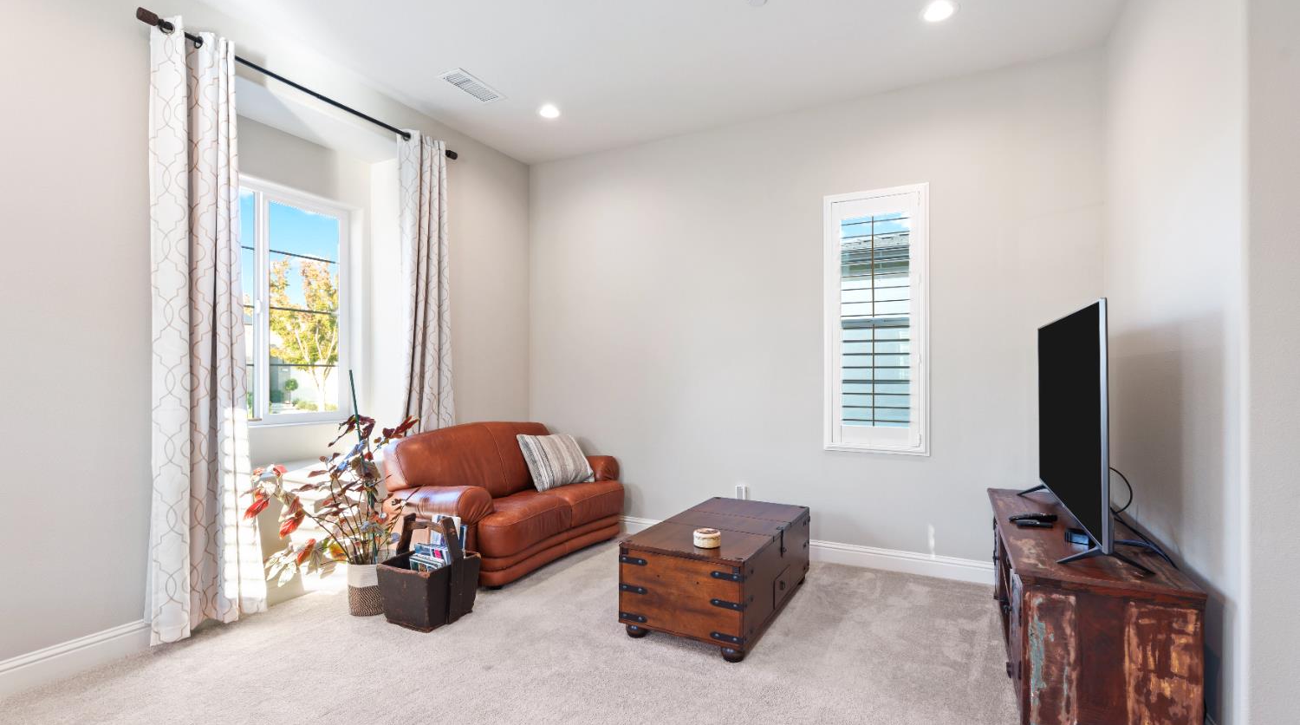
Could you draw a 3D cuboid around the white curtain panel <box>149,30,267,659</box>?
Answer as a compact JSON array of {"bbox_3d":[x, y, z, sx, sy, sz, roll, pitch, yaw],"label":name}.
[{"bbox_3d":[-2.034,-0.142,2.677,0.142,2.752,0.448,-1,-1,27],"label":"white curtain panel"}]

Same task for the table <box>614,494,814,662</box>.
[{"bbox_3d":[0.393,1.049,2.987,0.587,0.430,1.105,-1,-1,29],"label":"table"}]

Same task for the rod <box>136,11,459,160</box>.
[{"bbox_3d":[-1.773,-1.475,3.281,0.060,0.050,1.839,0,0,27],"label":"rod"}]

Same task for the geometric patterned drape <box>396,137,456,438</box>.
[{"bbox_3d":[-1.460,-0.120,3.786,0.142,2.745,0.485,-1,-1,27],"label":"geometric patterned drape"}]

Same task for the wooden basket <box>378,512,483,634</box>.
[{"bbox_3d":[-1.093,1.012,2.885,0.353,0.503,0.330,-1,-1,27],"label":"wooden basket"}]

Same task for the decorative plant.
[{"bbox_3d":[-1.628,0.683,3.027,0.660,0.894,0.699,0,0,27],"label":"decorative plant"}]

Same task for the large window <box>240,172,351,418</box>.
[{"bbox_3d":[-2.364,-0.367,3.535,0.090,1.450,1.153,0,0,27],"label":"large window"}]

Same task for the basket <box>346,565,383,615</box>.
[{"bbox_3d":[-1.502,1.188,3.078,0.197,0.265,0.197,0,0,27],"label":"basket"}]

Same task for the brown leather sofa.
[{"bbox_3d":[-0.849,0.848,3.740,0.867,0.861,1.563,-1,-1,29],"label":"brown leather sofa"}]

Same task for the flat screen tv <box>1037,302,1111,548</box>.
[{"bbox_3d":[1.848,0.214,2.547,0.055,0.835,1.399,0,0,27],"label":"flat screen tv"}]

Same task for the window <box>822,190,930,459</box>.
[{"bbox_3d":[1.439,-0.265,3.700,0.631,1.683,0.080,0,0,27],"label":"window"}]

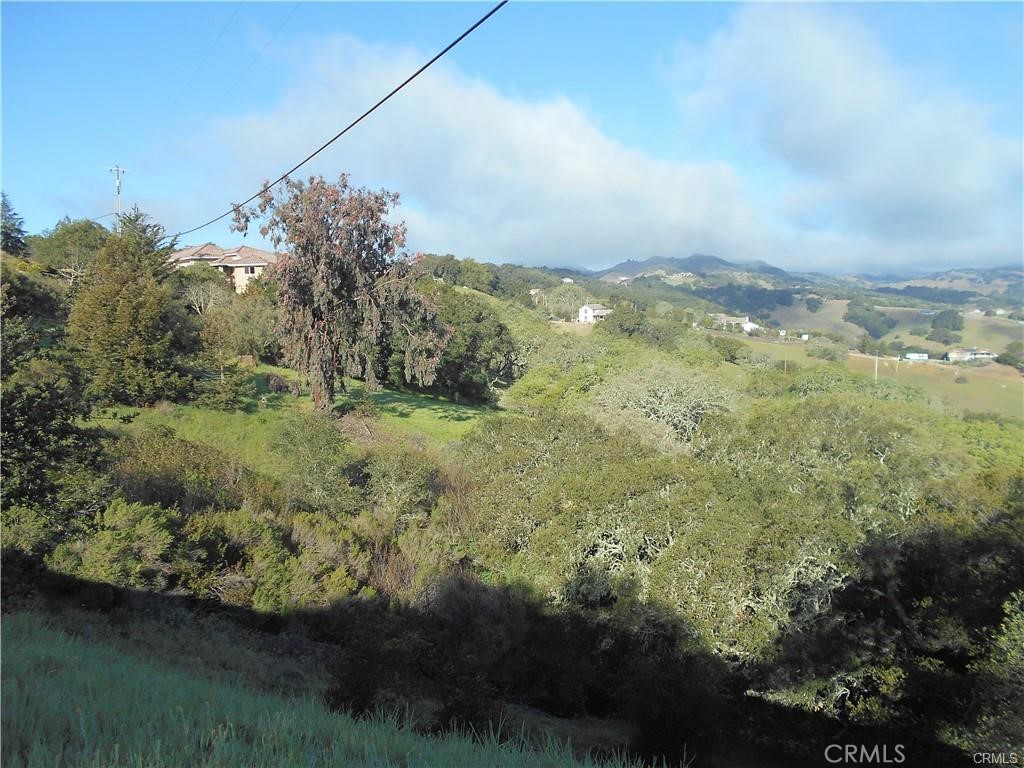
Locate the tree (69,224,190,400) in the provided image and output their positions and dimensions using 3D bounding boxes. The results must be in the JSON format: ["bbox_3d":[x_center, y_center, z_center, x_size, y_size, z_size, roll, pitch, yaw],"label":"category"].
[{"bbox_3d":[-26.359,-4.720,53.000,8.700,12.300,8.500,0,5,0],"label":"tree"}]

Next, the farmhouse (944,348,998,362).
[{"bbox_3d":[253.088,-15.749,425.000,27.000,6.900,13.000,3,6,30],"label":"farmhouse"}]

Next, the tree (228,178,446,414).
[{"bbox_3d":[-11.595,-6.254,52.000,14.400,15.900,13.000,0,5,0],"label":"tree"}]

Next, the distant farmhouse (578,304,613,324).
[{"bbox_3d":[36.913,-30.724,340.000,10.000,8.800,14.000,4,7,37],"label":"distant farmhouse"}]

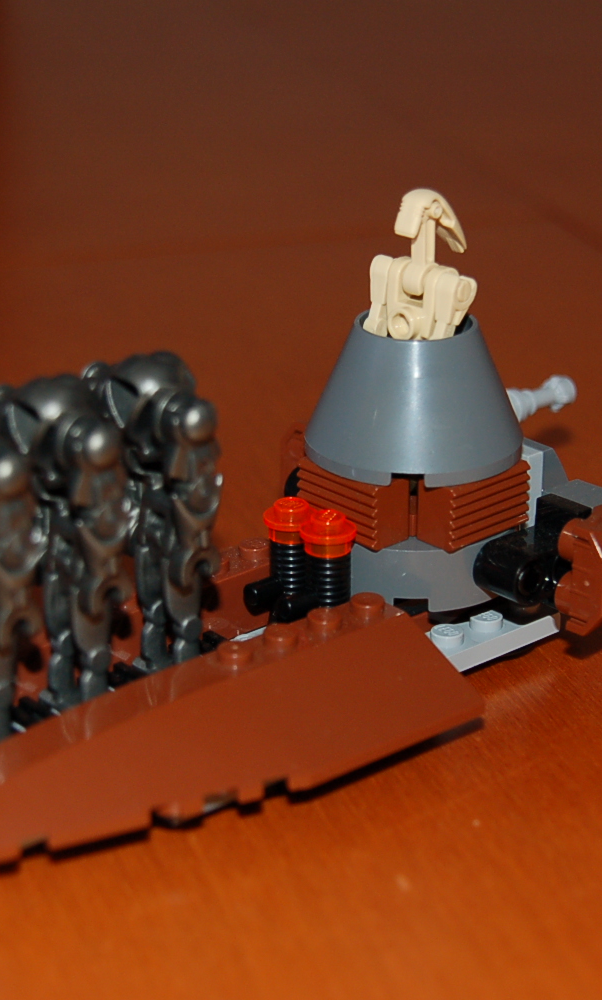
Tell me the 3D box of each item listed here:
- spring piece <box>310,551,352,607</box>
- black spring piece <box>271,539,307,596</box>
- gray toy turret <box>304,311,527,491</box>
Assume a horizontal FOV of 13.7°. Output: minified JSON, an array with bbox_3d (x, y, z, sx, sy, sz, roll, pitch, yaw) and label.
[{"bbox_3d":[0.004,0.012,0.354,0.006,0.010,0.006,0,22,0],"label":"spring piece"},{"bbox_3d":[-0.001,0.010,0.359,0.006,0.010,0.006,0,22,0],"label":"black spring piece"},{"bbox_3d":[0.016,-0.017,0.360,0.032,0.019,0.032,0,22,0],"label":"gray toy turret"}]

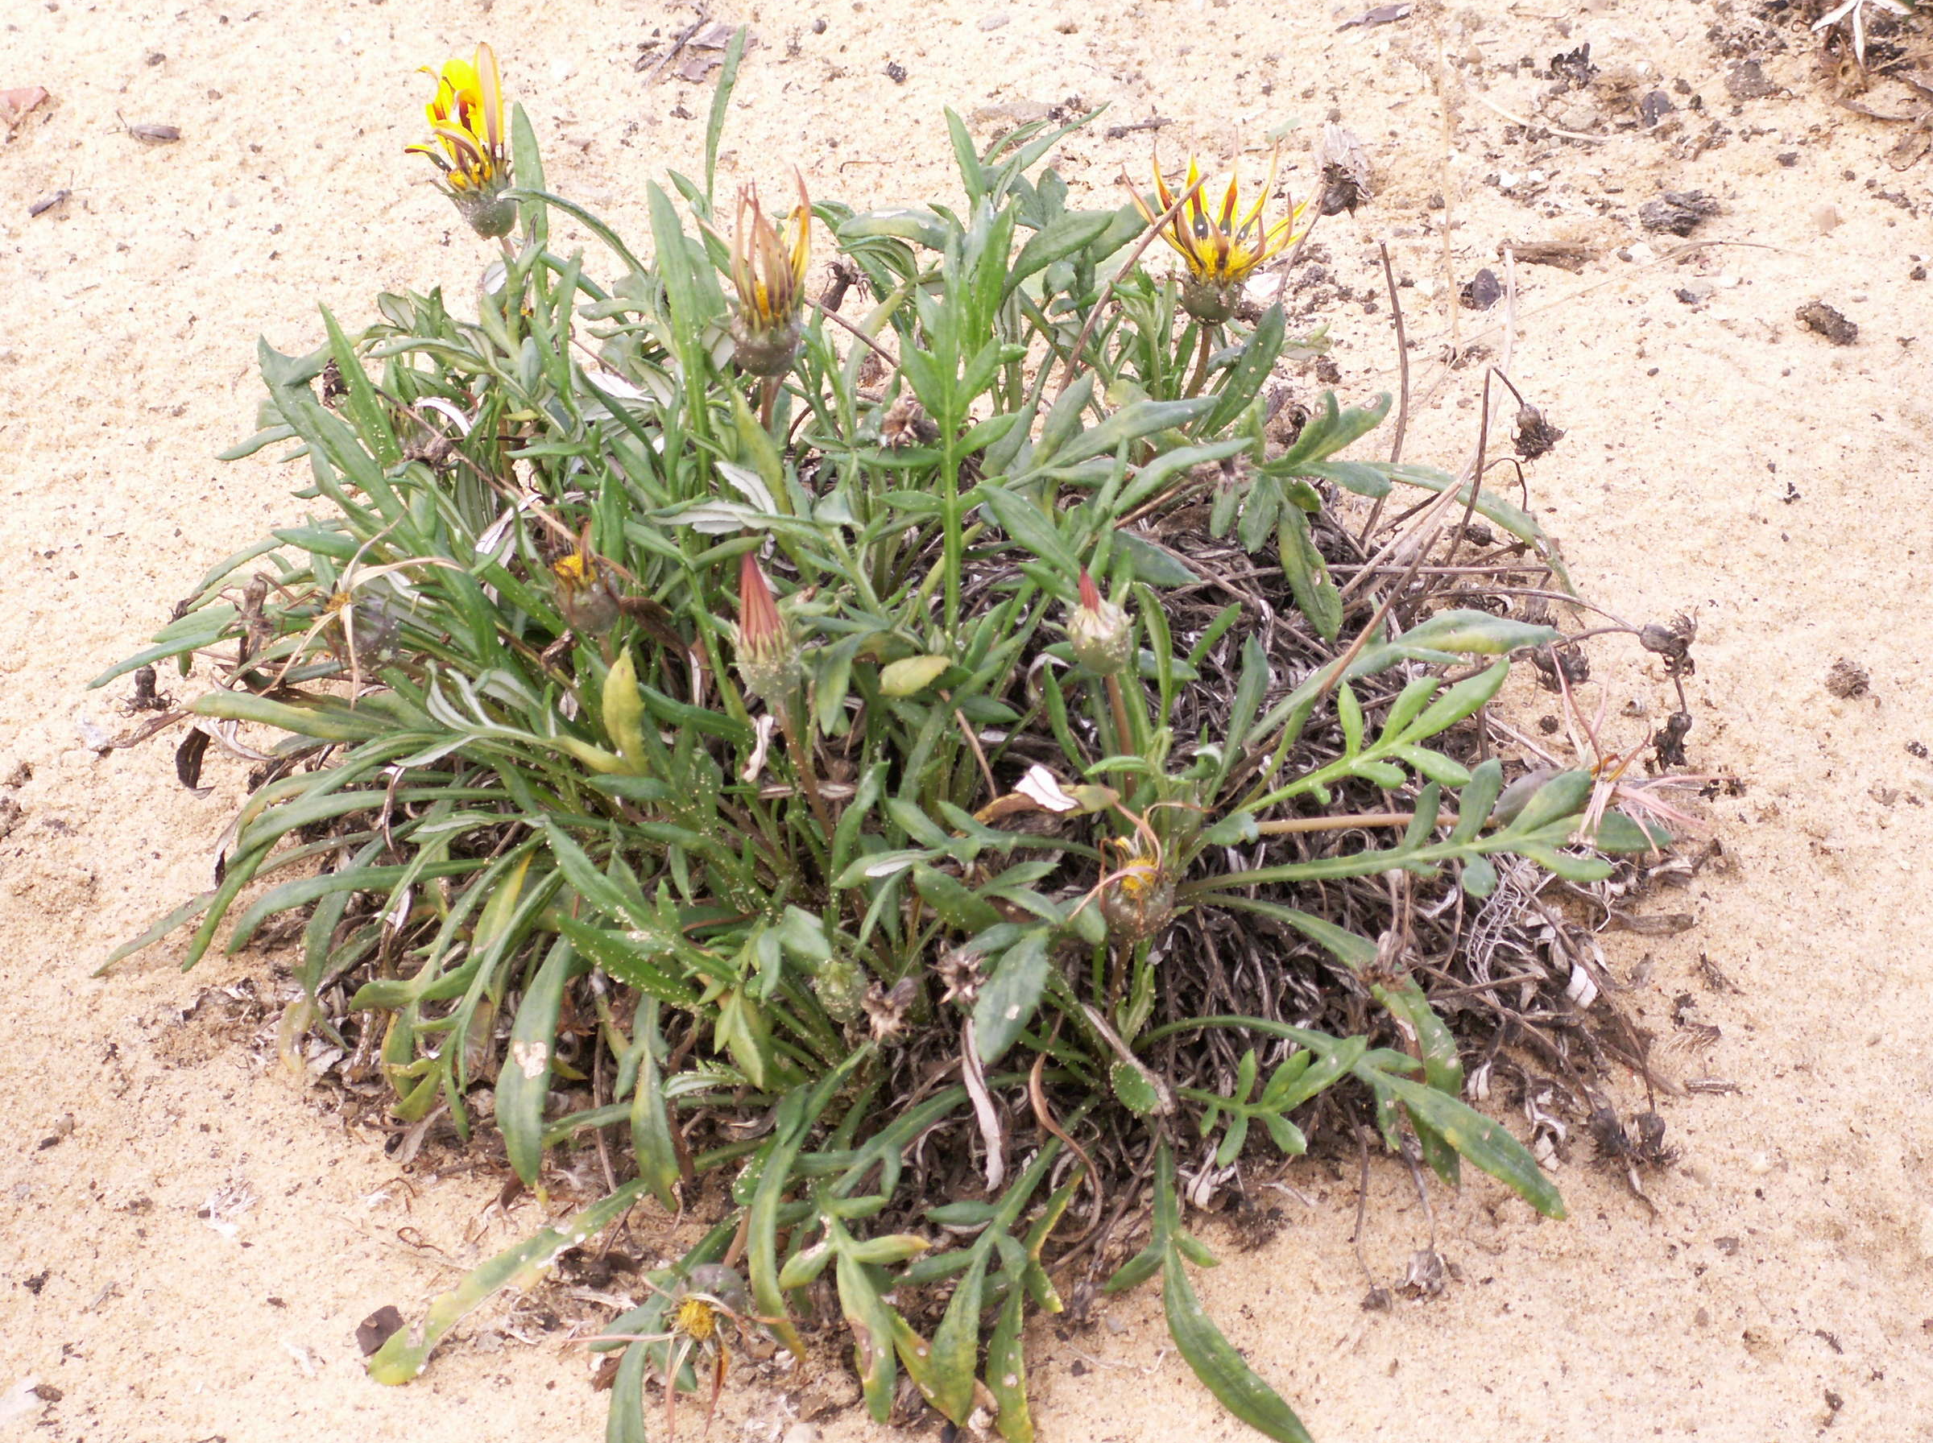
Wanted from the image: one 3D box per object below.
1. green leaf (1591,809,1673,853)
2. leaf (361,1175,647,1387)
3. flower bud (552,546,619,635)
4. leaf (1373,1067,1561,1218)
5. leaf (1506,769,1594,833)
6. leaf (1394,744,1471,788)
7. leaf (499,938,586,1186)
[{"bbox_3d":[0.153,0.025,1.220,0.020,0.005,0.009,8,55,0],"label":"green leaf"},{"bbox_3d":[-0.099,0.122,1.157,0.073,0.008,0.011,-34,59,-15],"label":"leaf"},{"bbox_3d":[-0.087,-0.030,1.210,0.015,0.021,0.015,0,40,0],"label":"flower bud"},{"bbox_3d":[0.109,0.092,1.160,0.052,0.007,0.013,37,56,0],"label":"leaf"},{"bbox_3d":[0.135,0.019,1.225,0.023,0.005,0.009,-35,58,-12],"label":"leaf"},{"bbox_3d":[0.108,0.010,1.233,0.019,0.004,0.007,24,56,4],"label":"leaf"},{"bbox_3d":[-0.093,0.075,1.165,0.013,0.008,0.055,9,84,4],"label":"leaf"}]

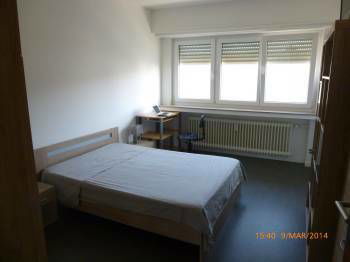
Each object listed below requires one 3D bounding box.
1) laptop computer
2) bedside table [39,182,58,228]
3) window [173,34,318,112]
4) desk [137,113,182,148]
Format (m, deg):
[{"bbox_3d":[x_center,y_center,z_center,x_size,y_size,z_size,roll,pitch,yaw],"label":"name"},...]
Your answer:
[{"bbox_3d":[-0.213,-0.347,4.512,0.289,0.148,0.296,6,13,24],"label":"laptop computer"},{"bbox_3d":[-1.489,0.775,2.527,0.385,0.392,0.392,6,13,24],"label":"bedside table"},{"bbox_3d":[1.169,-1.103,4.825,2.634,1.325,0.089,5,13,22],"label":"window"},{"bbox_3d":[-0.312,0.085,4.814,0.577,0.821,0.740,6,13,24],"label":"desk"}]

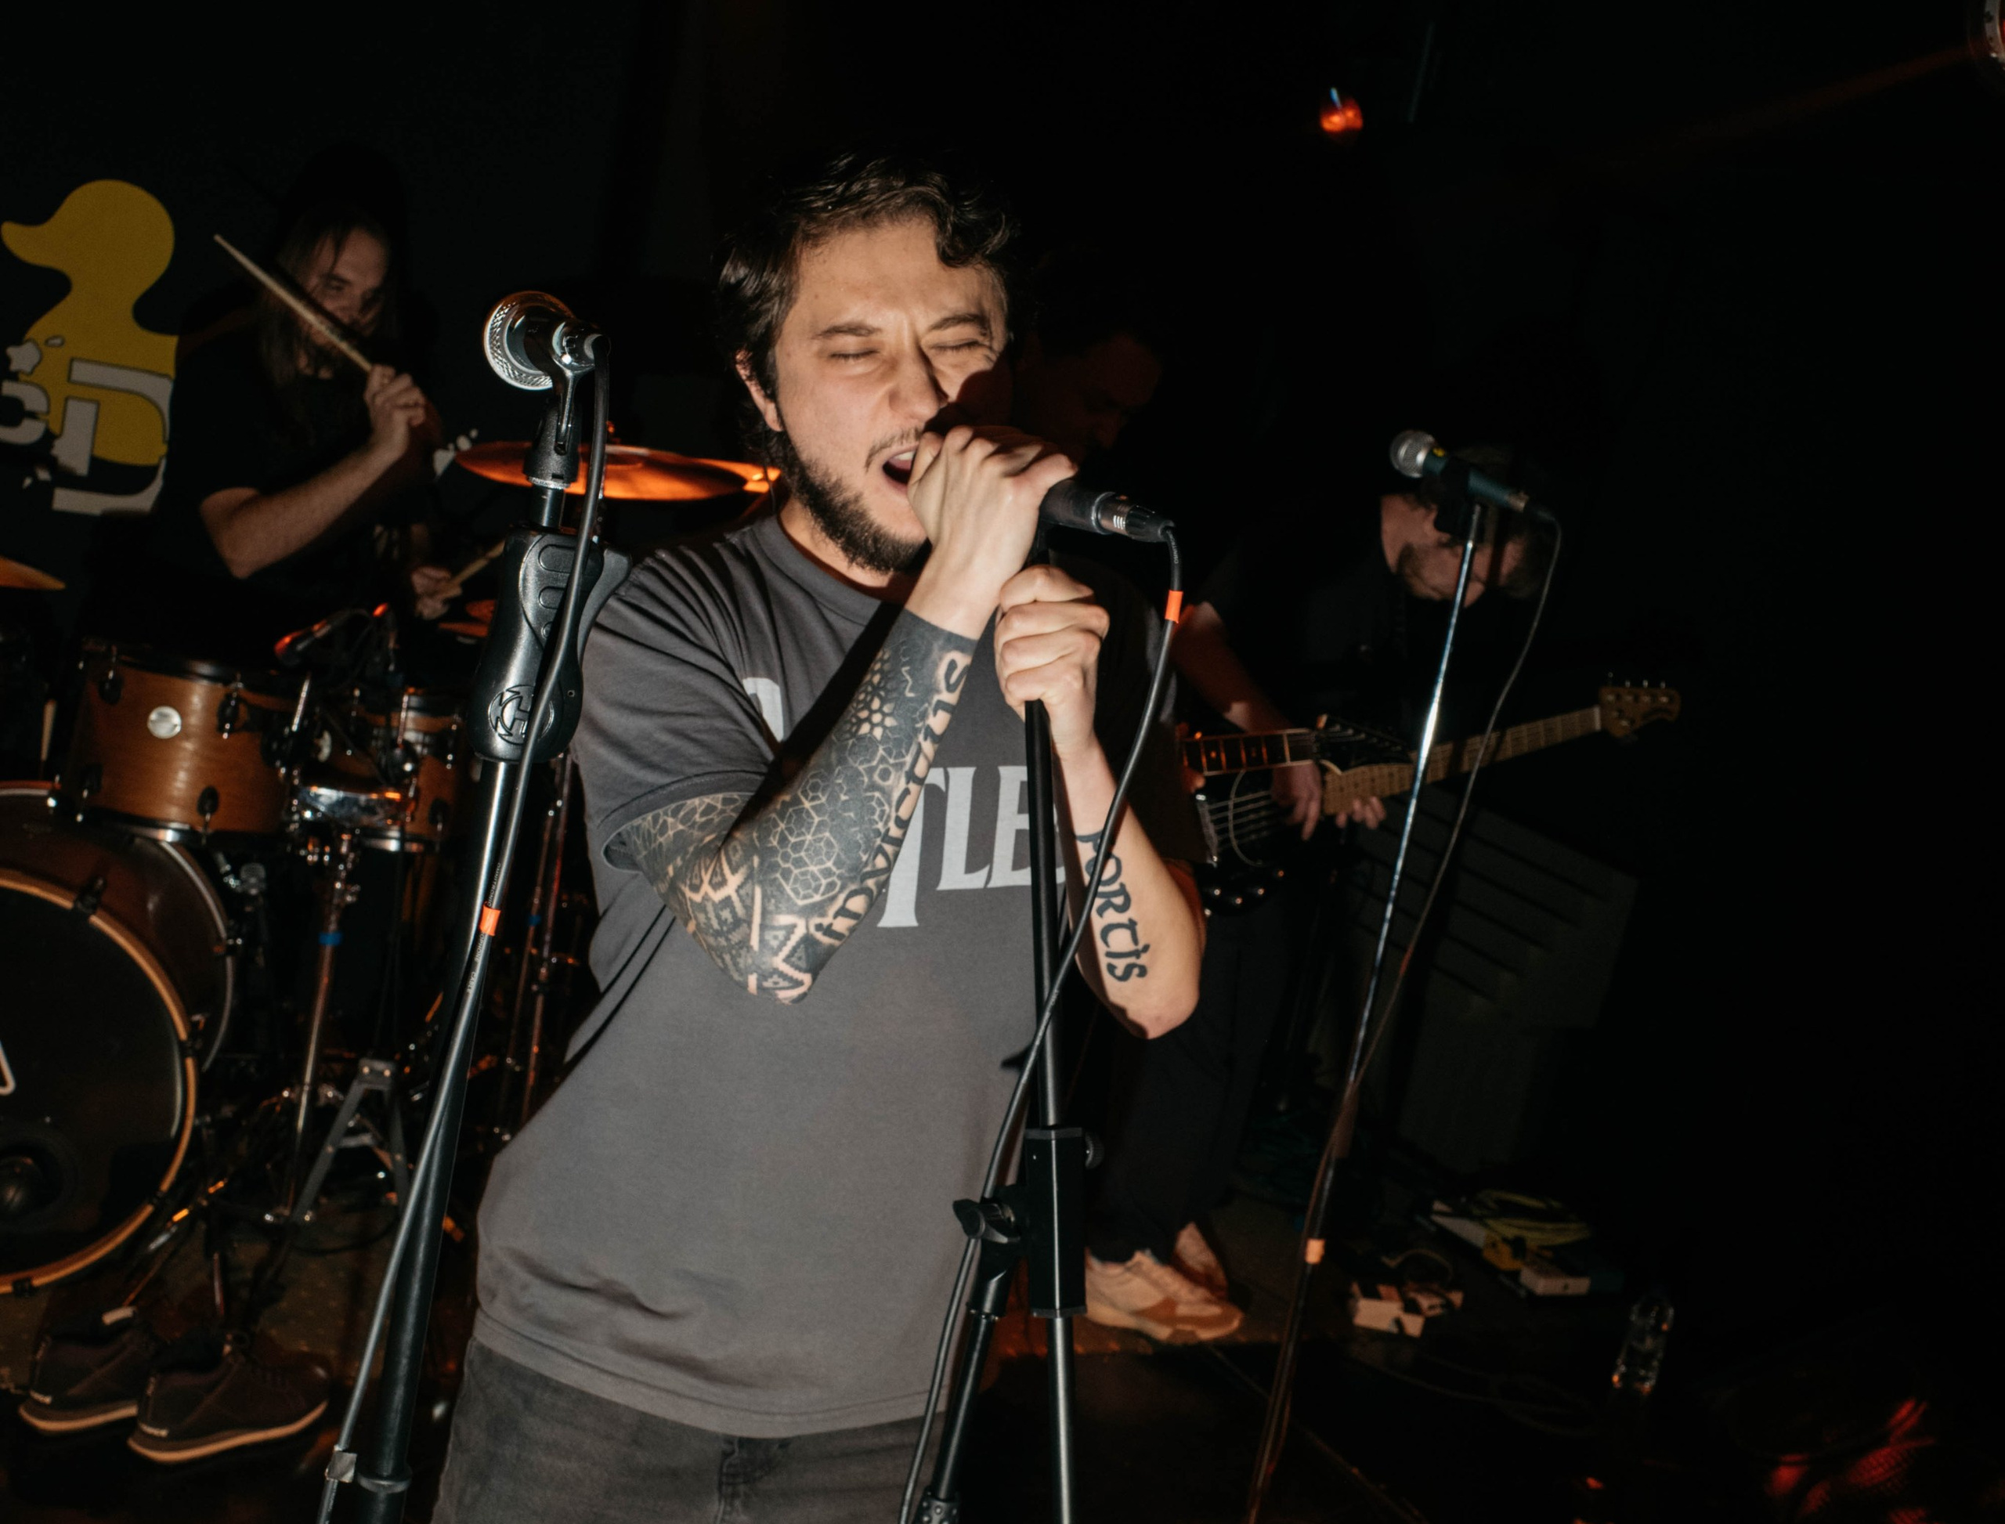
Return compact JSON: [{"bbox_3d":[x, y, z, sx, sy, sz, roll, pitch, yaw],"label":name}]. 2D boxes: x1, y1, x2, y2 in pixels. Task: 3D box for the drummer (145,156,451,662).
[{"bbox_3d":[-1.185,-0.193,3.806,0.660,1.420,0.780,7,10,-20],"label":"drummer"}]

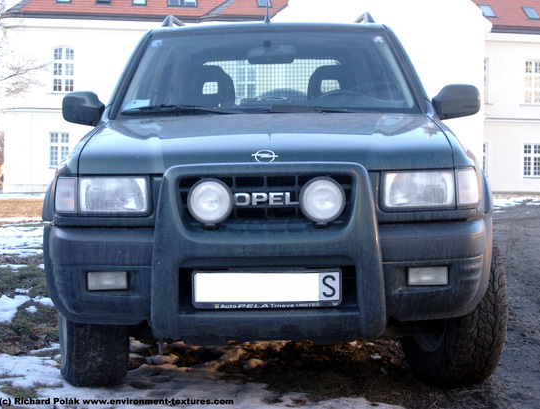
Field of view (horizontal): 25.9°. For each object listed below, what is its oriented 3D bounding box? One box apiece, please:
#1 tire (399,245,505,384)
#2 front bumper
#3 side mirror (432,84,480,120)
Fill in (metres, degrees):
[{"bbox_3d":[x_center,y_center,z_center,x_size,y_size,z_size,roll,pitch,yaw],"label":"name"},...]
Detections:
[{"bbox_3d":[0.752,0.395,4.930,0.250,0.730,0.730,-1,2,-12],"label":"tire"},{"bbox_3d":[-0.010,0.175,4.300,1.720,0.650,0.540,-1,2,0],"label":"front bumper"},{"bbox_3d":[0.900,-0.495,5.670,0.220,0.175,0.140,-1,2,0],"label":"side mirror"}]

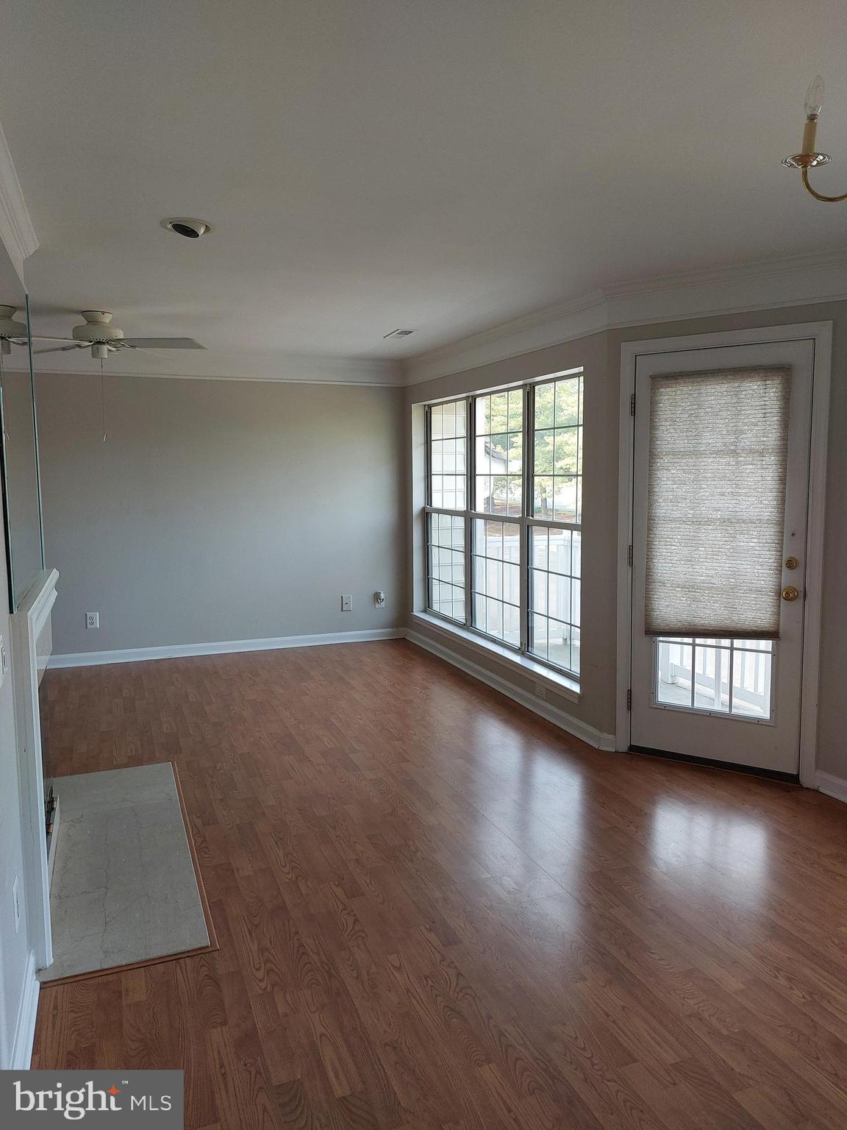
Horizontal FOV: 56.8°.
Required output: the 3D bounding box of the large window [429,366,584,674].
[{"bbox_3d":[0.476,-0.333,5.560,0.120,1.780,2.590,-3,7,-21],"label":"large window"}]

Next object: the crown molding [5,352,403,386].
[{"bbox_3d":[-1.596,-1.573,6.200,3.070,0.200,0.100,-3,7,-21],"label":"crown molding"}]

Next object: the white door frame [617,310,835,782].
[{"bbox_3d":[1.452,-0.046,3.875,0.970,2.137,0.120,4,8,32],"label":"white door frame"}]

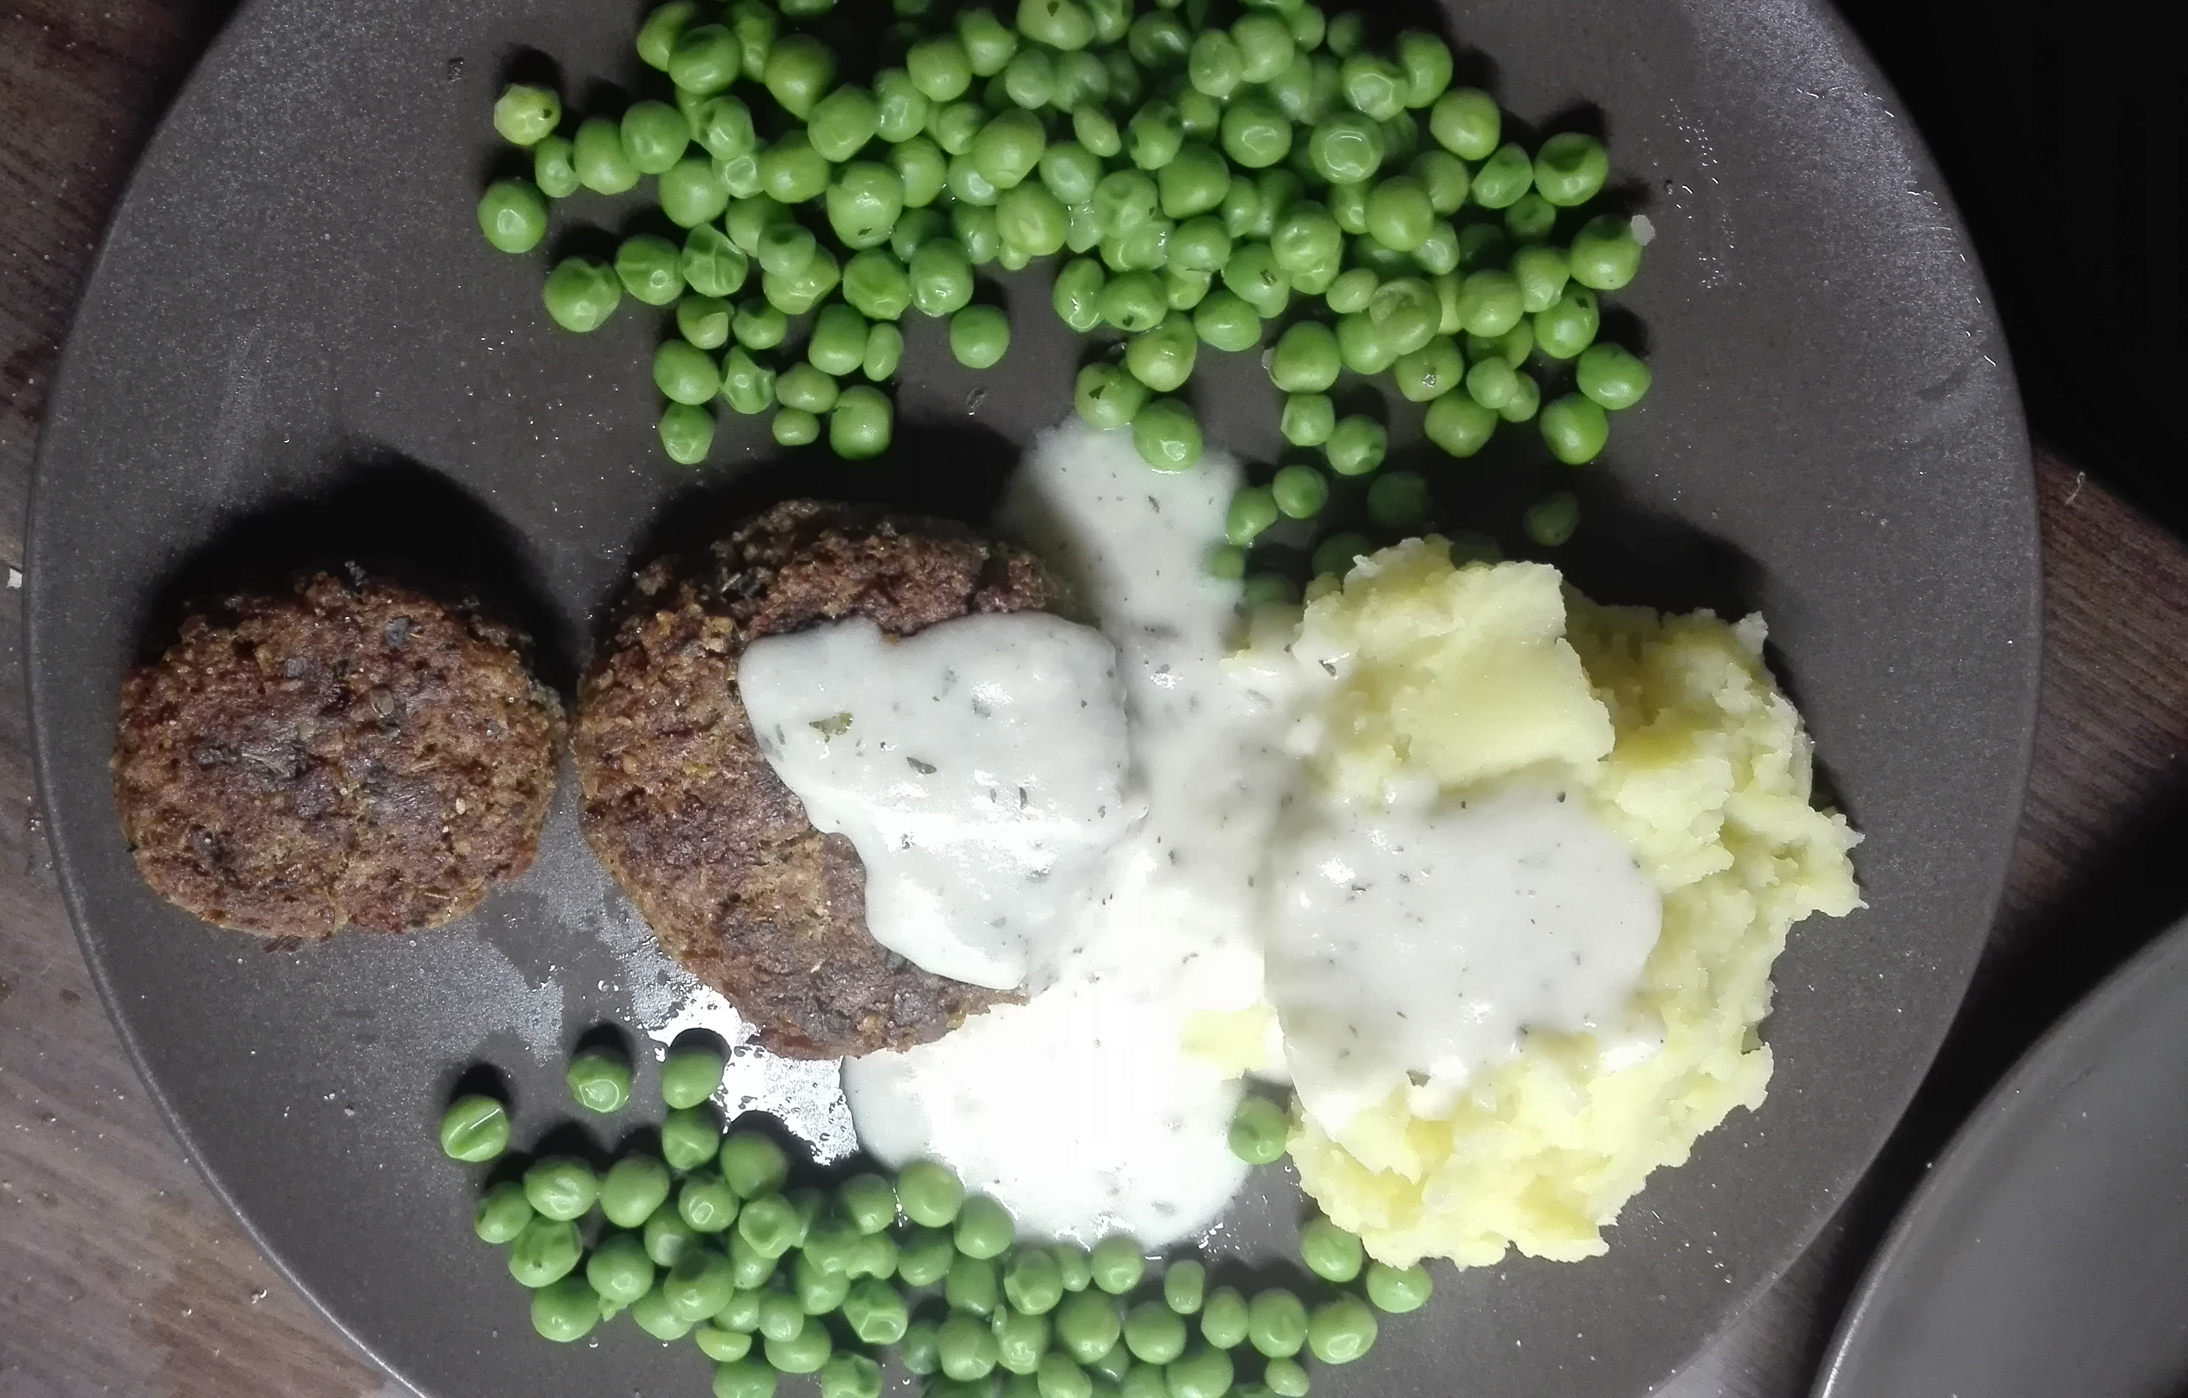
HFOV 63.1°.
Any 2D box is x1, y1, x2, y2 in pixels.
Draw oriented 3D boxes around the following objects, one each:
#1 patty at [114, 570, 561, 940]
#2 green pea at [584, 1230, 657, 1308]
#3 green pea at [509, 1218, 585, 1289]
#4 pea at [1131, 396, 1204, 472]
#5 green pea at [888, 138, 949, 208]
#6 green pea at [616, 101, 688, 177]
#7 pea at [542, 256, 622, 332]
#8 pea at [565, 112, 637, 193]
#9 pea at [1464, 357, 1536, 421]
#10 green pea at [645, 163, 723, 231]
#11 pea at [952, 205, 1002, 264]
[{"bbox_3d":[-0.097,0.008,0.229,0.054,0.021,0.047,0,102,-2],"label":"patty"},{"bbox_3d":[-0.066,0.080,0.249,0.010,0.010,0.010,0,101,-1],"label":"green pea"},{"bbox_3d":[-0.076,0.077,0.248,0.010,0.010,0.010,0,101,-1],"label":"green pea"},{"bbox_3d":[0.010,-0.035,0.239,0.009,0.009,0.010,0,101,-2],"label":"pea"},{"bbox_3d":[-0.026,-0.075,0.256,0.009,0.009,0.010,0,82,0],"label":"green pea"},{"bbox_3d":[-0.056,-0.072,0.228,0.009,0.009,0.009,0,101,-2],"label":"green pea"},{"bbox_3d":[-0.067,-0.053,0.233,0.010,0.010,0.010,0,101,-2],"label":"pea"},{"bbox_3d":[-0.061,-0.068,0.222,0.008,0.009,0.009,-14,102,1],"label":"pea"},{"bbox_3d":[0.057,-0.043,0.250,0.010,0.009,0.009,0,83,-1],"label":"pea"},{"bbox_3d":[-0.050,-0.063,0.223,0.009,0.008,0.009,0,102,-2],"label":"green pea"},{"bbox_3d":[-0.014,-0.058,0.223,0.007,0.007,0.008,0,101,-1],"label":"pea"}]

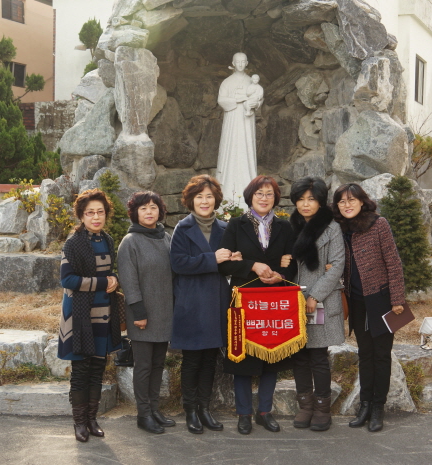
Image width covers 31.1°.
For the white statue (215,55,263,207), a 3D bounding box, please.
[{"bbox_3d":[0.256,-1.117,8.647,0.540,1.700,0.450,1,4,0],"label":"white statue"}]

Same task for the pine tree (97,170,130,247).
[{"bbox_3d":[-1.040,-0.006,7.612,0.480,1.190,0.480,1,3,0],"label":"pine tree"}]

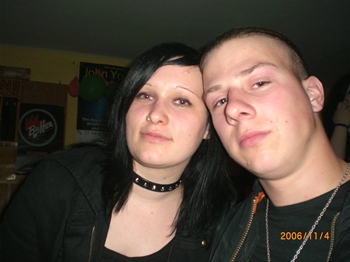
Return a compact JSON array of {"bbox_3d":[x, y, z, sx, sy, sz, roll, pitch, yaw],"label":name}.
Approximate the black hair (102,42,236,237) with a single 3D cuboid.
[{"bbox_3d":[-0.006,0.010,0.720,0.240,0.345,0.220,3,-6,10],"label":"black hair"}]

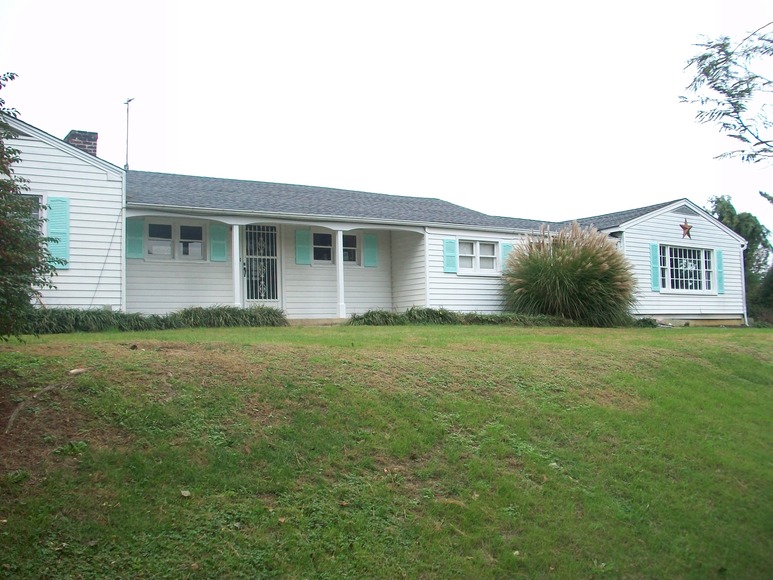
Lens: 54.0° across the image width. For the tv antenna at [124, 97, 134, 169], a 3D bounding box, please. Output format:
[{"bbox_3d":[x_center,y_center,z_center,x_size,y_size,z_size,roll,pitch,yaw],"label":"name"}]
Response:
[{"bbox_3d":[-5.703,-3.479,16.884,0.220,1.600,0.240,1,-5,-33],"label":"tv antenna"}]

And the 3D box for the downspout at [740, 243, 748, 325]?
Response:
[{"bbox_3d":[11.013,-0.196,23.281,0.260,2.600,0.100,1,-5,-33],"label":"downspout"}]

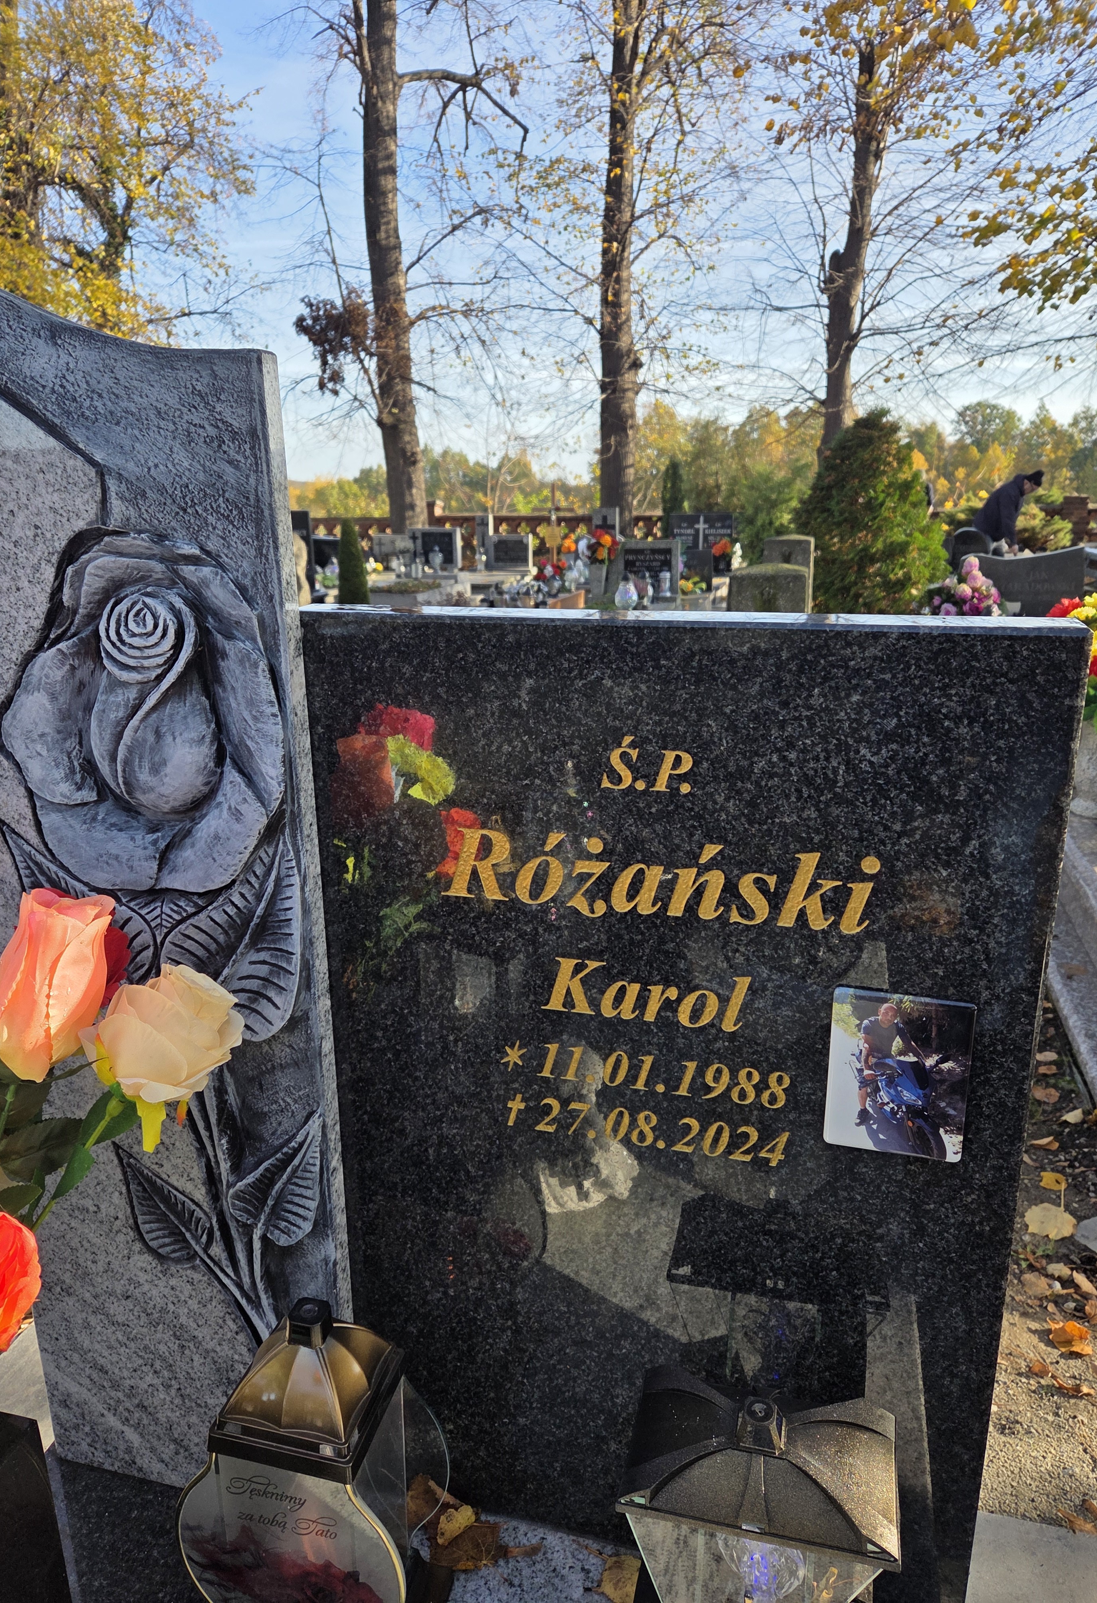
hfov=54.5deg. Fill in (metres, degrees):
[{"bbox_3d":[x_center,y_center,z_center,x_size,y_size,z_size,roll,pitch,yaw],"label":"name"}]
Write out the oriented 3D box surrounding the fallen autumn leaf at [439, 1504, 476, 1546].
[{"bbox_3d":[-0.082,0.618,0.912,0.036,0.013,0.026,-16,23,-42],"label":"fallen autumn leaf"}]

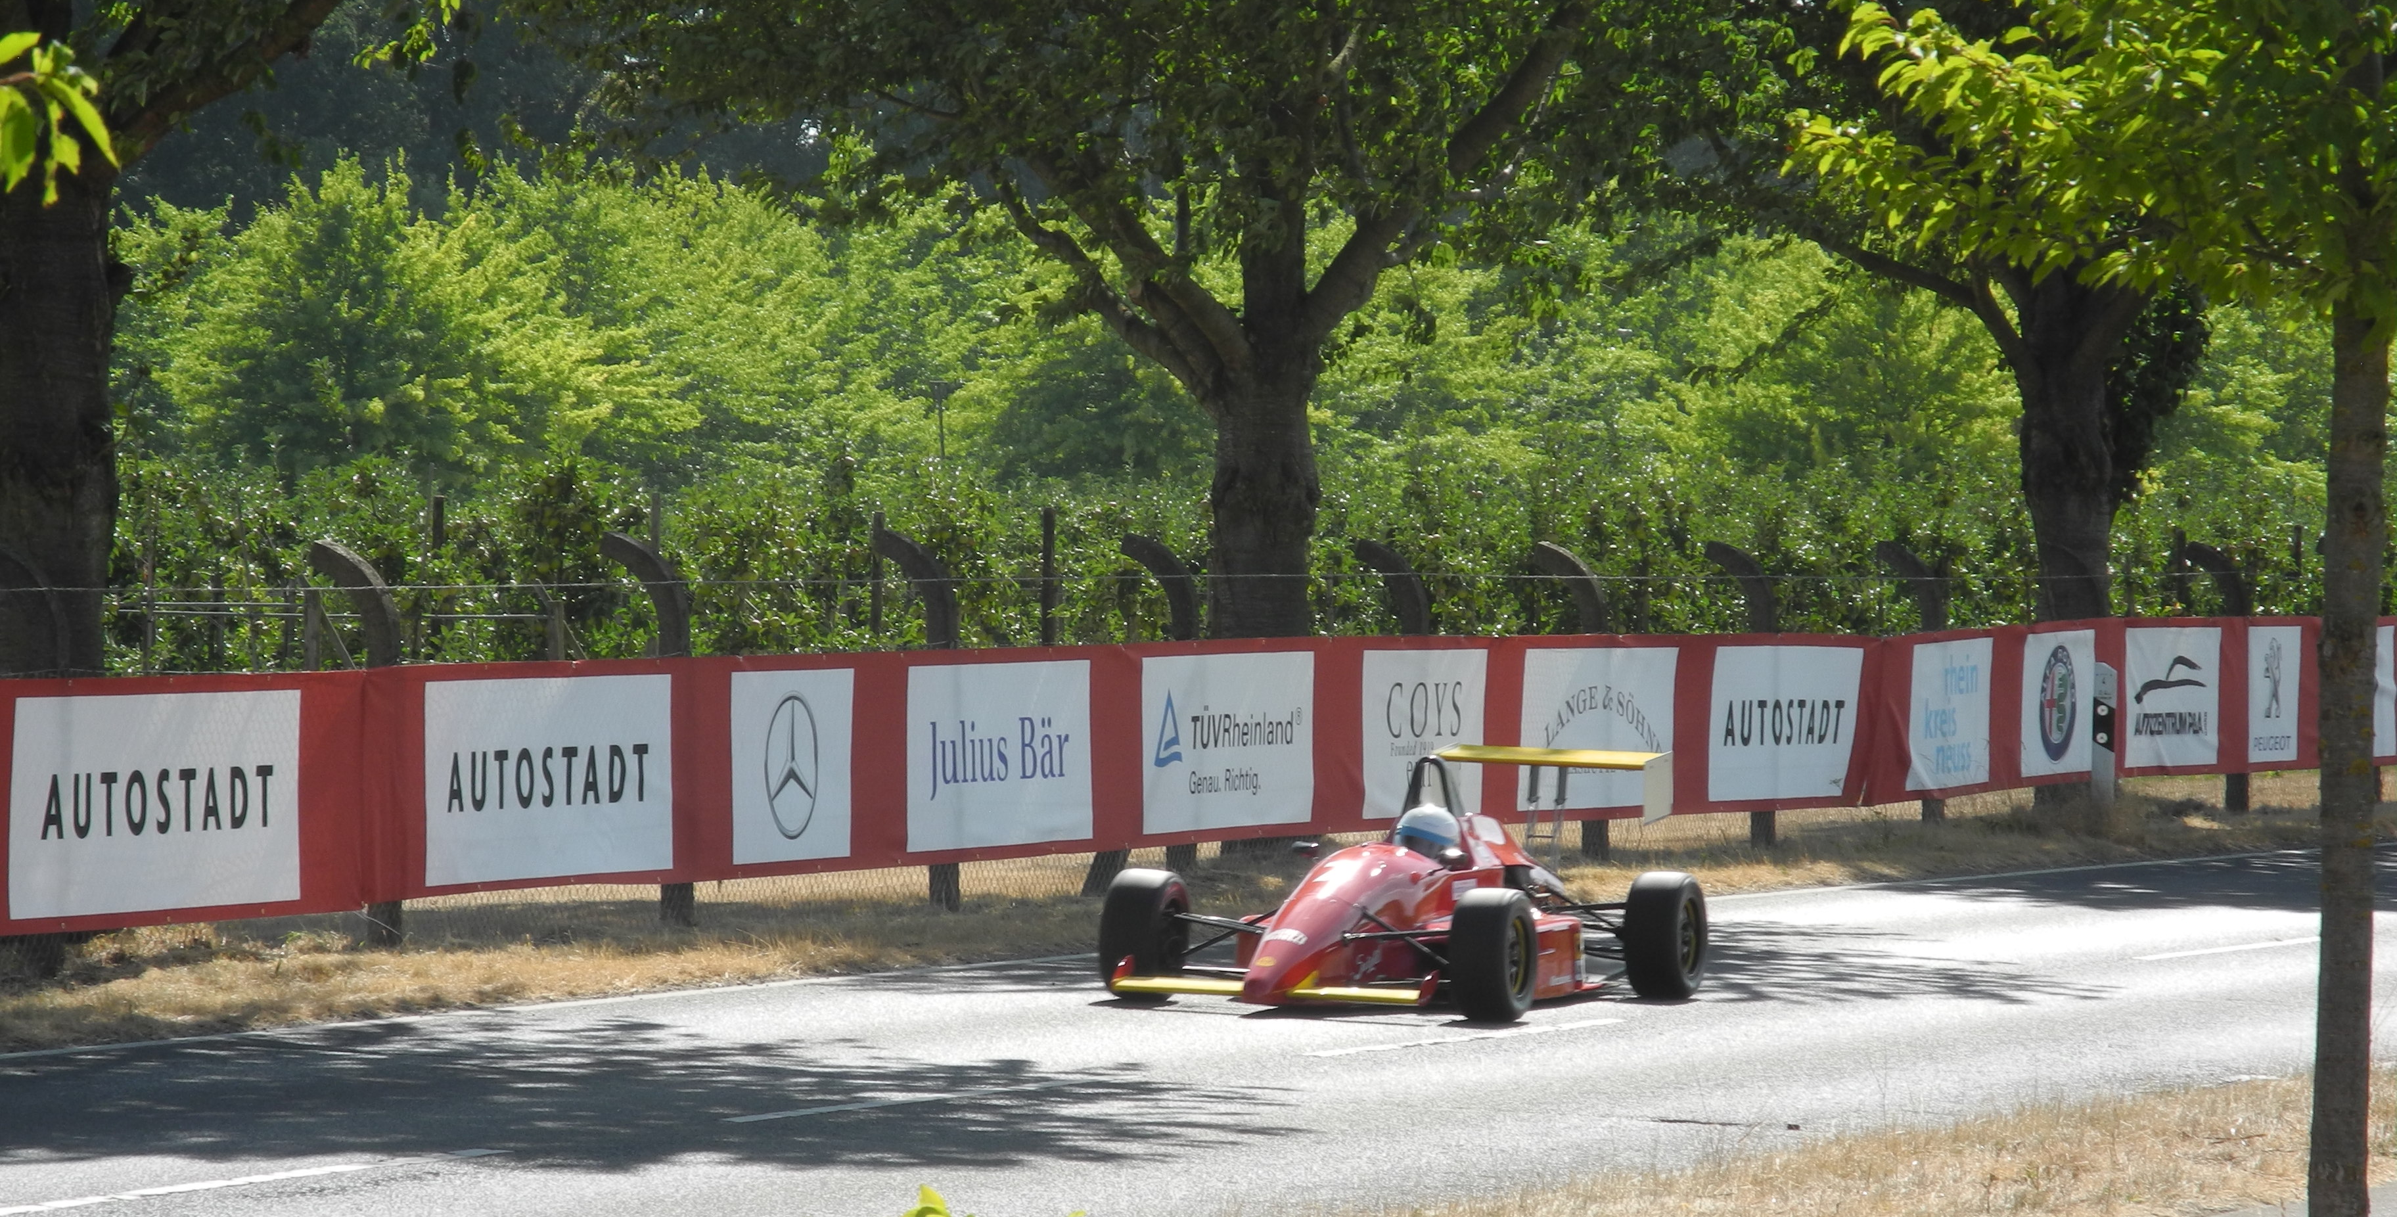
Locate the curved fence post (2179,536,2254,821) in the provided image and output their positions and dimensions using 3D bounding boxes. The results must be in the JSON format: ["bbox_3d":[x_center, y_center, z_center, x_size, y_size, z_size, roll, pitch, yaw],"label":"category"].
[{"bbox_3d":[6.271,0.426,85.307,0.375,1.672,0.105,0,0,19],"label":"curved fence post"}]

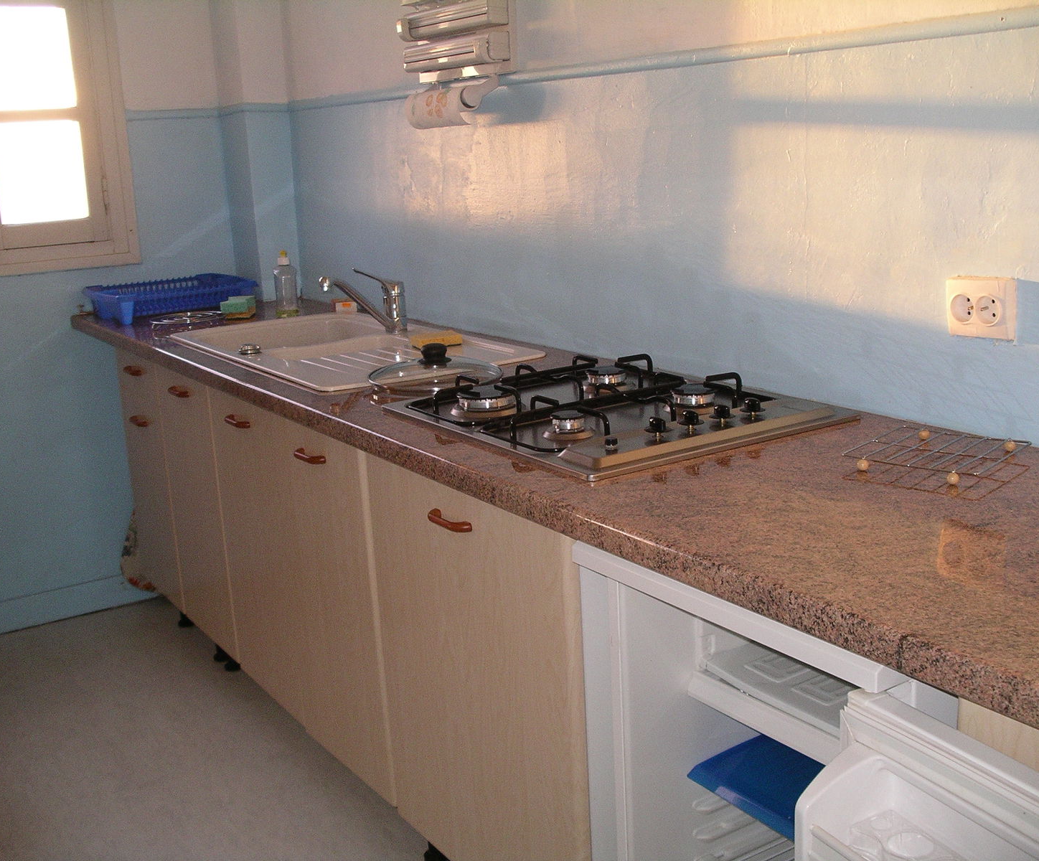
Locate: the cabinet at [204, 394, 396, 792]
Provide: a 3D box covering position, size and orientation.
[{"bbox_3d":[-0.214,0.236,2.626,0.580,0.686,0.786,-11,16,-31],"label":"cabinet"}]

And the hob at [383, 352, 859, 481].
[{"bbox_3d":[0.141,-0.051,1.995,0.507,0.060,0.600,-11,16,-31],"label":"hob"}]

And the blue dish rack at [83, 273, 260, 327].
[{"bbox_3d":[-1.007,-0.382,3.554,0.385,0.085,0.380,-11,16,-31],"label":"blue dish rack"}]

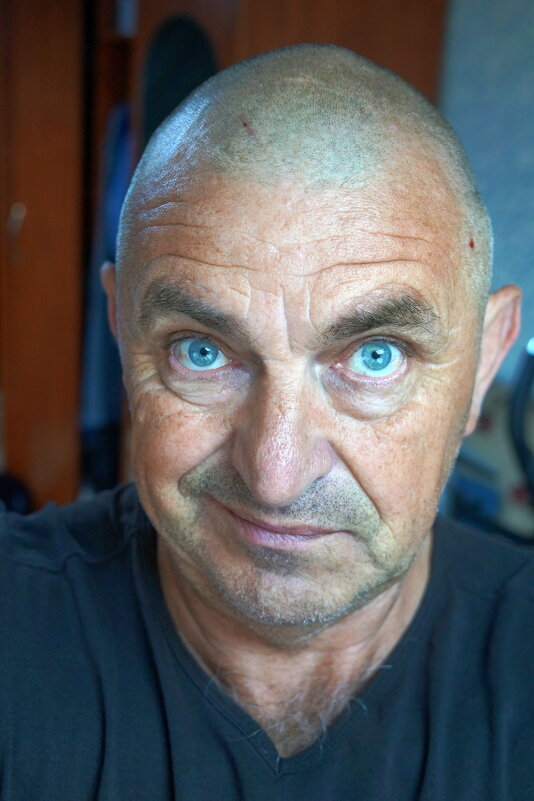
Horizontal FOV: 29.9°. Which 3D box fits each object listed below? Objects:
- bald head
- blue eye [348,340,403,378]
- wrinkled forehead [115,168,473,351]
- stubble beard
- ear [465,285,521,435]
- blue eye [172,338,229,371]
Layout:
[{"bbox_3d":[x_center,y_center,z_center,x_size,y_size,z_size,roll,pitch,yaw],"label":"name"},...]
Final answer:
[{"bbox_3d":[0.017,-0.103,0.456,0.166,0.114,0.189,3,16,5],"label":"bald head"},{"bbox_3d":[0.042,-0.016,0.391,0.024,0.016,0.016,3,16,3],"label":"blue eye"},{"bbox_3d":[0.011,-0.058,0.410,0.155,0.077,0.061,3,16,5],"label":"wrinkled forehead"},{"bbox_3d":[0.009,0.057,0.424,0.114,0.075,0.067,3,16,5],"label":"stubble beard"},{"bbox_3d":[0.105,-0.019,0.469,0.030,0.070,0.037,3,16,5],"label":"ear"},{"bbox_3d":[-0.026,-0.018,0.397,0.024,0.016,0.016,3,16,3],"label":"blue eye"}]

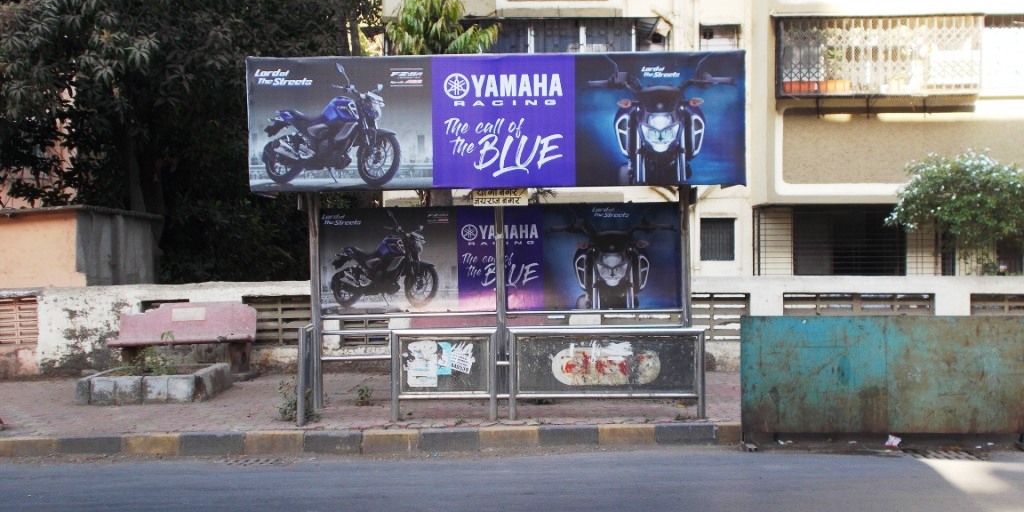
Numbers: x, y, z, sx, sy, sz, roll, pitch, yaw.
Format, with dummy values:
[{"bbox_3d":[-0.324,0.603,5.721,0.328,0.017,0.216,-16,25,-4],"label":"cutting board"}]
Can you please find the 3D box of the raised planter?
[{"bbox_3d":[-3.840,1.365,14.170,1.360,0.280,1.580,-1,1,0],"label":"raised planter"}]

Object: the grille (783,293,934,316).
[{"bbox_3d":[4.165,0.719,15.600,1.770,0.570,0.100,0,1,6],"label":"grille"}]

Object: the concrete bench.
[{"bbox_3d":[-3.890,0.973,15.350,1.670,0.850,0.570,-1,1,-8],"label":"concrete bench"}]

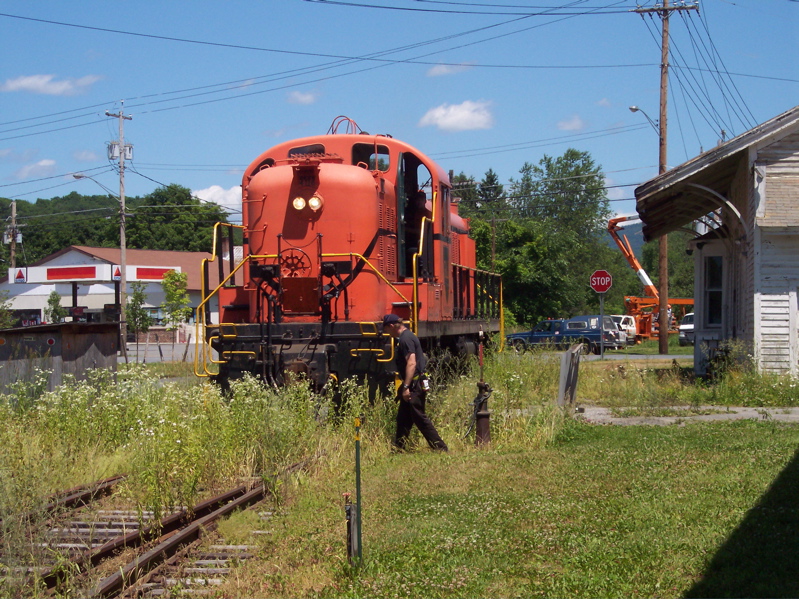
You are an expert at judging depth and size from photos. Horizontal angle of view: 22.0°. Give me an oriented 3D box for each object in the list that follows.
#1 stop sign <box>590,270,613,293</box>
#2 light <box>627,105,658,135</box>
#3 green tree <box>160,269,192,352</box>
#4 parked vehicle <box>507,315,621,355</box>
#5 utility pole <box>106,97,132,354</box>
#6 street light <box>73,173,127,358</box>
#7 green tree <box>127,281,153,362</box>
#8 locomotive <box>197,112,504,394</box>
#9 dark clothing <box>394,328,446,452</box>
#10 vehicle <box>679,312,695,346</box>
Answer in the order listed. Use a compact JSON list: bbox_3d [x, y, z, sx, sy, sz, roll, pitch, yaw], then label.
[{"bbox_3d":[6.972,-0.612,71.000,0.770,0.770,0.040,0,0,5],"label":"stop sign"},{"bbox_3d":[10.200,-7.420,85.500,0.350,0.970,3.000,0,-1,28],"label":"light"},{"bbox_3d":[-7.708,0.570,71.000,1.100,3.200,1.100,0,0,0],"label":"green tree"},{"bbox_3d":[7.244,1.595,91.000,4.950,1.720,1.720,0,-1,29],"label":"parked vehicle"},{"bbox_3d":[-11.566,-2.922,85.000,0.700,10.500,2.200,-1,-1,28],"label":"utility pole"},{"bbox_3d":[-12.250,-1.340,83.600,0.400,7.400,3.100,0,-1,31],"label":"street light"},{"bbox_3d":[-8.624,0.761,68.000,0.900,2.800,0.900,0,0,0],"label":"green tree"},{"bbox_3d":[-0.310,-0.360,36.500,3.100,4.550,17.000,-1,0,7],"label":"locomotive"},{"bbox_3d":[0.246,1.109,25.300,0.660,1.500,0.540,0,0,9],"label":"dark clothing"},{"bbox_3d":[16.918,1.737,117.000,1.900,1.900,4.900,0,0,6],"label":"vehicle"}]

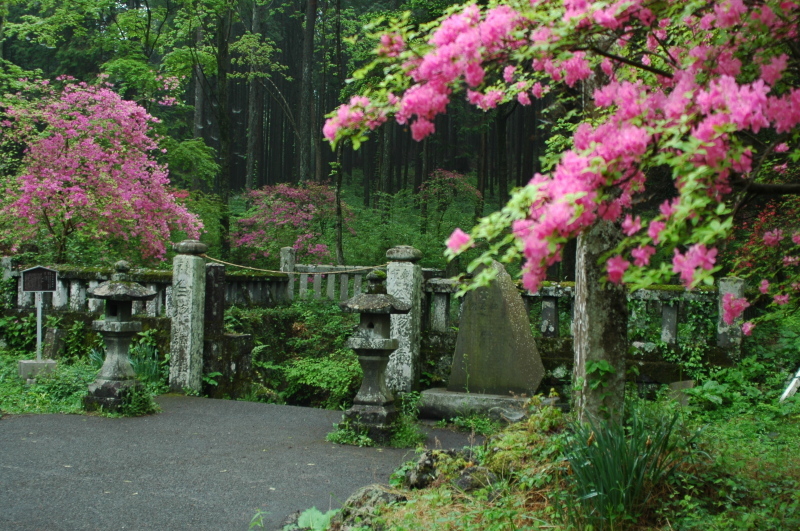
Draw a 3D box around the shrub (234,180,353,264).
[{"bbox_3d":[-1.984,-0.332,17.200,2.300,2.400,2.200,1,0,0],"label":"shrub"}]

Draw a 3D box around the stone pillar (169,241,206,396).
[{"bbox_3d":[-2.568,0.607,11.280,0.380,1.820,0.380,1,0,25],"label":"stone pillar"}]

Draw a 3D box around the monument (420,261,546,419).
[{"bbox_3d":[0.960,0.770,9.630,1.330,1.650,0.530,1,0,17],"label":"monument"}]

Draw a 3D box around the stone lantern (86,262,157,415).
[{"bbox_3d":[-2.980,0.728,9.920,0.500,1.540,0.500,1,0,25],"label":"stone lantern"}]

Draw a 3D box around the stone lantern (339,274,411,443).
[{"bbox_3d":[-0.224,0.803,8.520,0.490,1.530,0.490,1,0,25],"label":"stone lantern"}]

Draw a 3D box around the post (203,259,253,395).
[{"bbox_3d":[-2.200,0.800,11.750,0.340,1.650,0.480,1,0,25],"label":"post"}]

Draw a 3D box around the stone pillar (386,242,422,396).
[{"bbox_3d":[0.028,0.653,10.250,0.370,1.740,0.370,1,0,25],"label":"stone pillar"}]

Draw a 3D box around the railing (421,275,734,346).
[{"bbox_3d":[1.731,0.466,9.790,3.200,0.590,0.240,1,0,25],"label":"railing"}]

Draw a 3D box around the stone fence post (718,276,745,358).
[{"bbox_3d":[3.219,0.509,9.050,0.210,0.770,0.210,1,0,25],"label":"stone fence post"}]

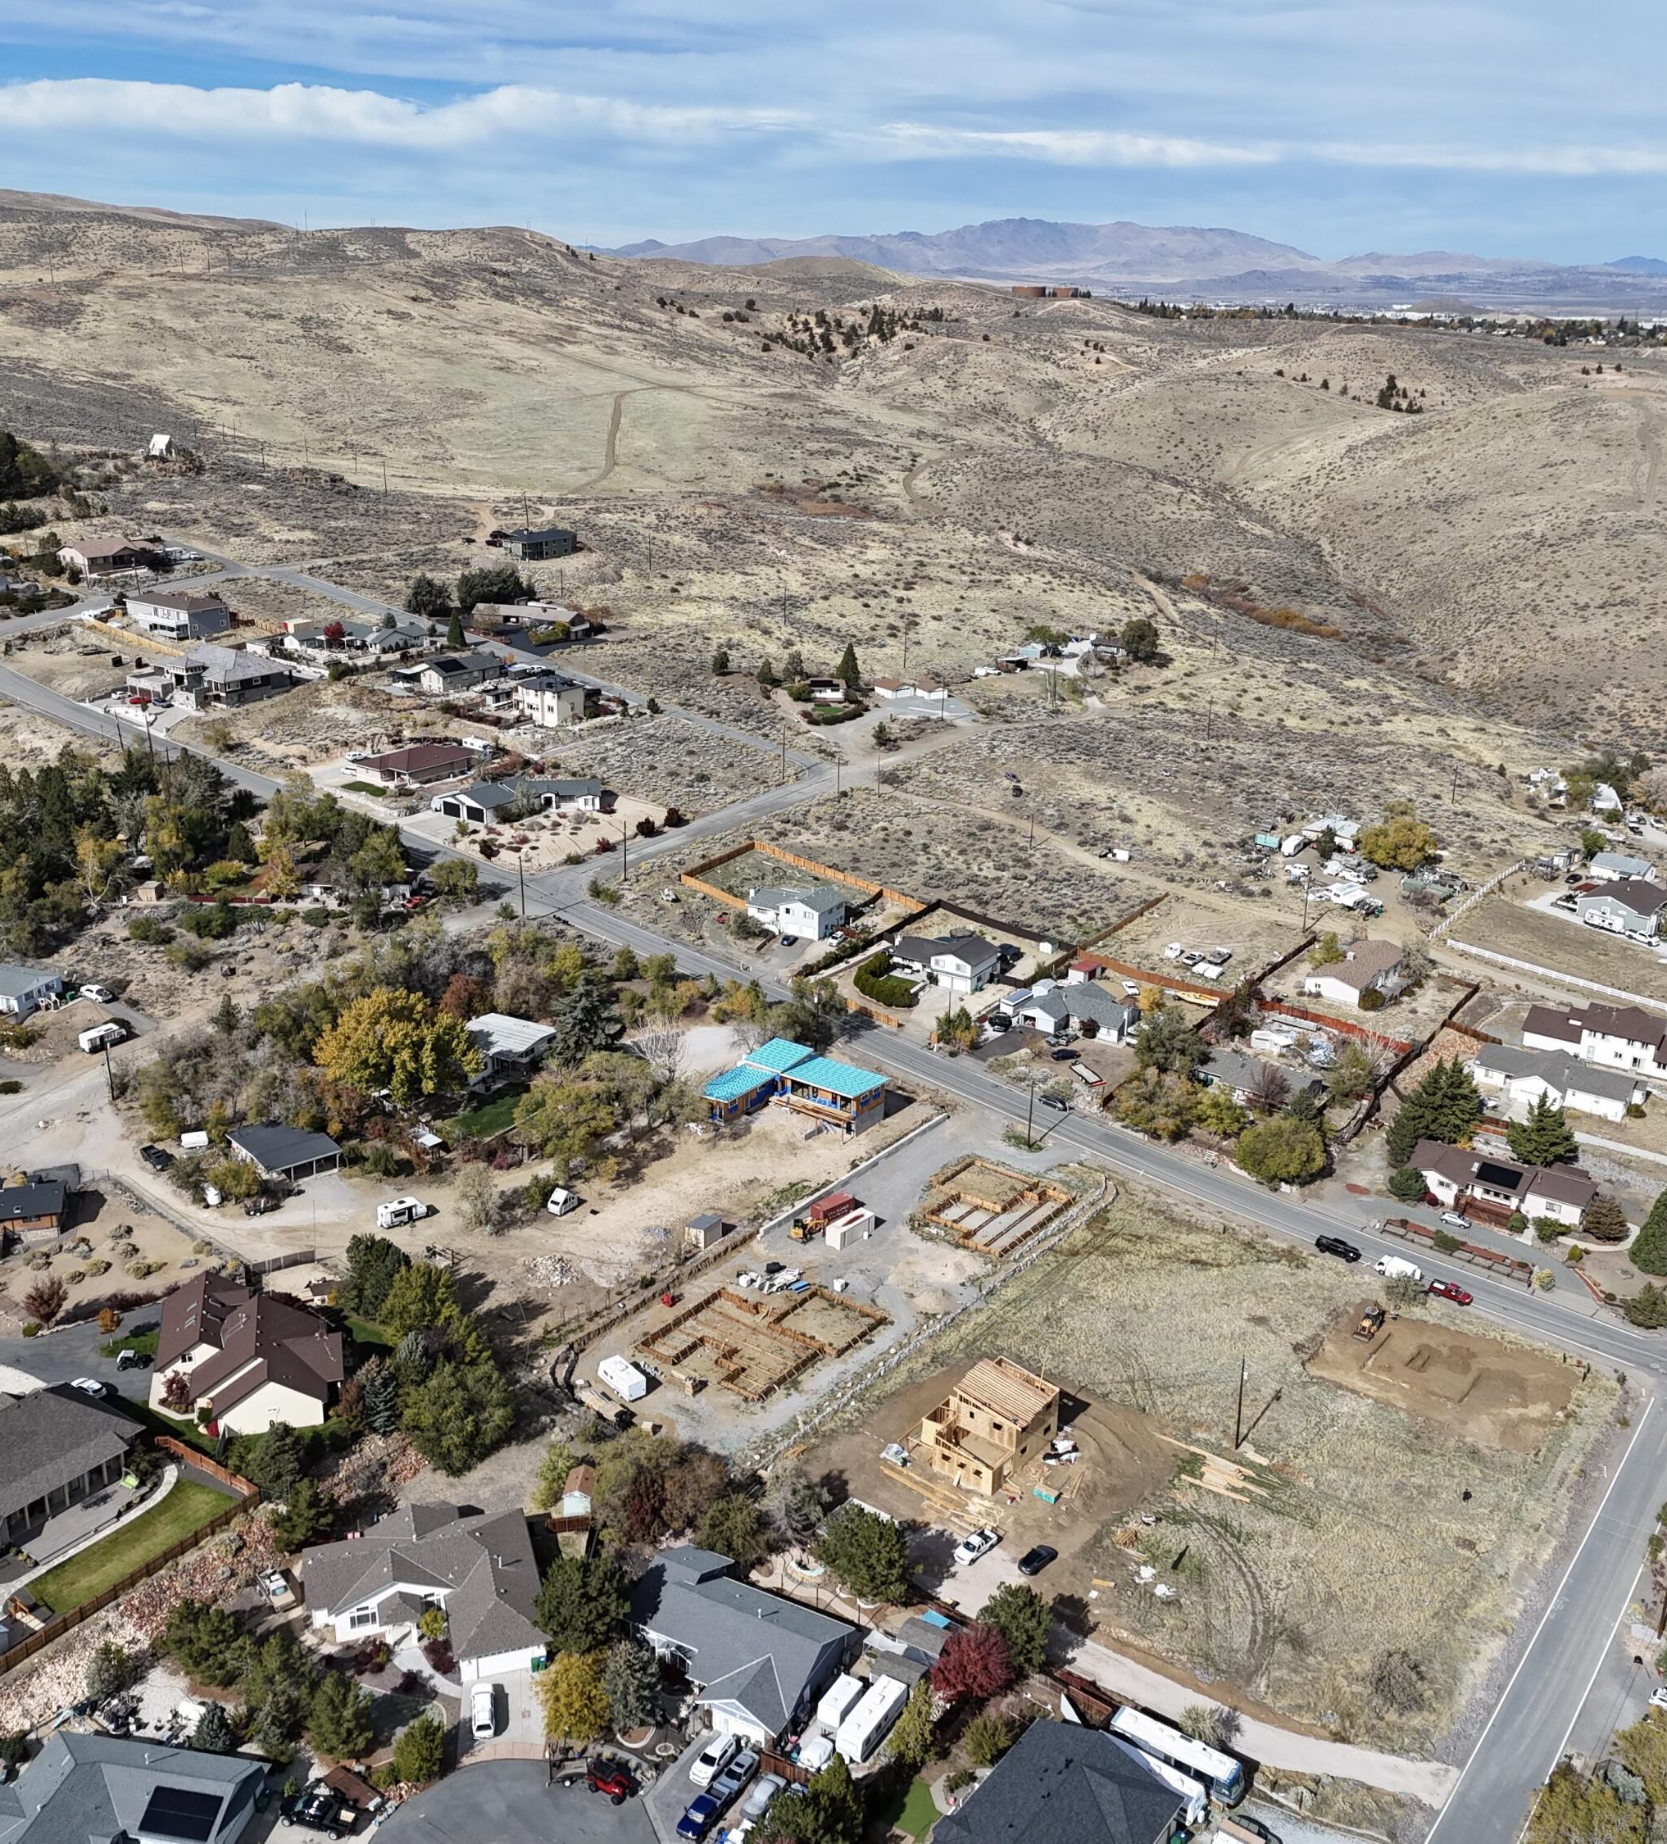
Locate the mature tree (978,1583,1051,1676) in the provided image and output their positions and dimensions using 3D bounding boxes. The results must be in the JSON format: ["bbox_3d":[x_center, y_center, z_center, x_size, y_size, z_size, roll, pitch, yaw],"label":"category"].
[{"bbox_3d":[17.190,66.290,159.840,7.000,9.200,7.000,0,21,0],"label":"mature tree"}]

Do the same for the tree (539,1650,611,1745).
[{"bbox_3d":[-21.750,64.760,142.640,6.000,8.200,6.000,0,21,0],"label":"tree"}]

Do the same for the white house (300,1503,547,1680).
[{"bbox_3d":[-41.744,67.298,172.953,22.940,5.510,21.860,-6,22,-15],"label":"white house"}]

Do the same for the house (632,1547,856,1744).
[{"bbox_3d":[-9.390,64.045,152.735,20.000,5.400,16.700,10,22,27],"label":"house"}]

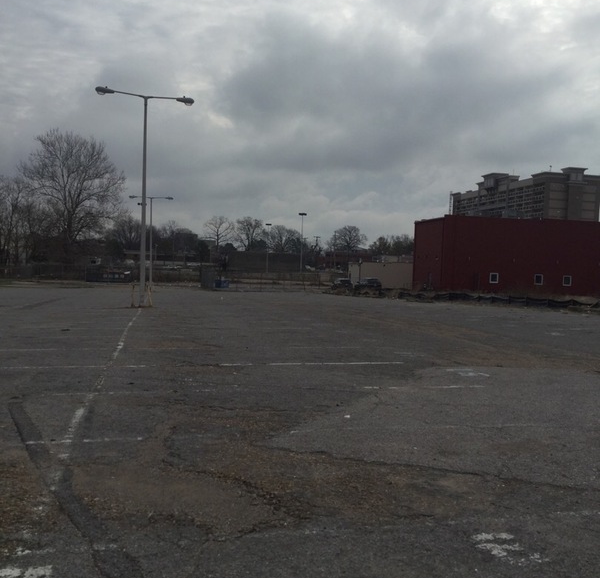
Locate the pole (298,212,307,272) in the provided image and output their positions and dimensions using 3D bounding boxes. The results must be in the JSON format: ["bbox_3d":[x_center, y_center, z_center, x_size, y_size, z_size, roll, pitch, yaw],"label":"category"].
[{"bbox_3d":[0.547,-8.892,140.000,1.600,12.120,0.500,1,1,0],"label":"pole"}]

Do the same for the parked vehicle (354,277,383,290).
[{"bbox_3d":[7.841,-0.515,82.000,1.850,1.620,4.600,2,1,35],"label":"parked vehicle"}]

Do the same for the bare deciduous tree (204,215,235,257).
[{"bbox_3d":[-22.473,-12.563,200.000,8.380,15.910,8.380,1,1,0],"label":"bare deciduous tree"}]

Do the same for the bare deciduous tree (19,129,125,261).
[{"bbox_3d":[-36.680,-13.484,115.000,17.020,24.080,16.050,1,1,0],"label":"bare deciduous tree"}]

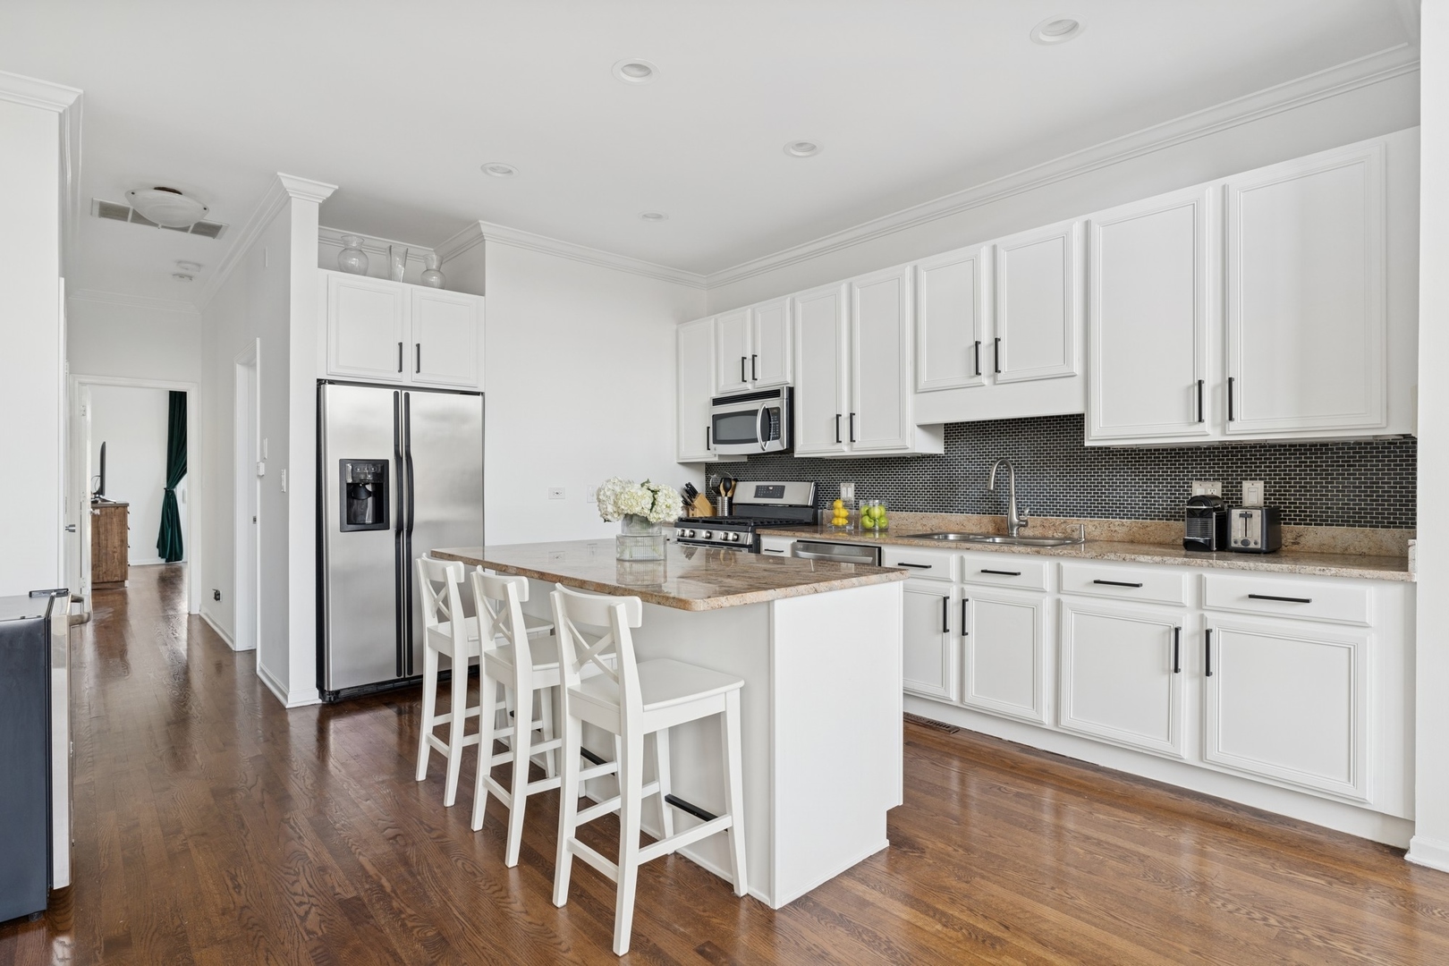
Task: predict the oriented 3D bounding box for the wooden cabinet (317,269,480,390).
[{"bbox_3d":[-2.056,-0.881,4.488,0.948,0.608,0.550,0,0,-42],"label":"wooden cabinet"}]

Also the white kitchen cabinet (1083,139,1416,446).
[{"bbox_3d":[2.141,-0.701,3.024,0.345,1.064,1.113,0,0,-42],"label":"white kitchen cabinet"}]

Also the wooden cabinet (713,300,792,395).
[{"bbox_3d":[0.300,-0.937,5.098,0.323,0.604,0.768,0,0,-42],"label":"wooden cabinet"}]

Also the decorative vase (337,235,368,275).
[{"bbox_3d":[-2.175,-1.316,4.240,0.183,0.262,0.183,0,0,-42],"label":"decorative vase"}]

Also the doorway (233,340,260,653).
[{"bbox_3d":[-3.200,0.160,4.940,0.140,2.090,0.870,0,0,-42],"label":"doorway"}]

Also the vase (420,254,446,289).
[{"bbox_3d":[-1.849,-1.308,4.600,0.162,0.245,0.162,0,0,-42],"label":"vase"}]

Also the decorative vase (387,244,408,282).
[{"bbox_3d":[-1.981,-1.317,4.401,0.122,0.265,0.122,0,0,-42],"label":"decorative vase"}]

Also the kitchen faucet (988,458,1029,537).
[{"bbox_3d":[1.449,0.083,3.700,0.285,0.415,0.110,0,0,-42],"label":"kitchen faucet"}]

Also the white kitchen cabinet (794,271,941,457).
[{"bbox_3d":[0.857,-0.701,4.459,0.345,1.064,0.910,0,0,-42],"label":"white kitchen cabinet"}]

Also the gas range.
[{"bbox_3d":[0.149,0.603,4.962,0.700,1.205,0.765,0,0,-42],"label":"gas range"}]

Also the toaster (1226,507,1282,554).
[{"bbox_3d":[2.199,0.194,2.998,0.255,0.192,0.145,0,0,-45],"label":"toaster"}]

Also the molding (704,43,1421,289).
[{"bbox_3d":[1.218,-1.605,4.258,0.075,0.094,4.180,0,0,-42],"label":"molding"}]

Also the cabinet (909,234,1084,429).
[{"bbox_3d":[1.470,-0.781,3.791,0.323,0.915,0.930,0,0,-42],"label":"cabinet"}]

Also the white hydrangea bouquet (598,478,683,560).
[{"bbox_3d":[-0.325,0.135,2.770,0.310,0.312,0.310,0,0,0],"label":"white hydrangea bouquet"}]

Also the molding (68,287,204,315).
[{"bbox_3d":[-5.161,-1.586,6.382,0.903,0.082,0.085,0,0,-42],"label":"molding"}]

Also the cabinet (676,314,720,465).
[{"bbox_3d":[-0.113,-0.697,5.560,0.323,1.080,0.473,0,0,-42],"label":"cabinet"}]

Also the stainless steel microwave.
[{"bbox_3d":[0.276,-0.409,5.059,0.410,0.406,0.757,0,0,-42],"label":"stainless steel microwave"}]

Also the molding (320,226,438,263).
[{"bbox_3d":[-2.321,-1.583,4.818,0.910,0.087,0.085,0,0,-42],"label":"molding"}]

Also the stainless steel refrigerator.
[{"bbox_3d":[-2.047,0.322,4.435,0.885,1.767,0.780,0,0,-42],"label":"stainless steel refrigerator"}]

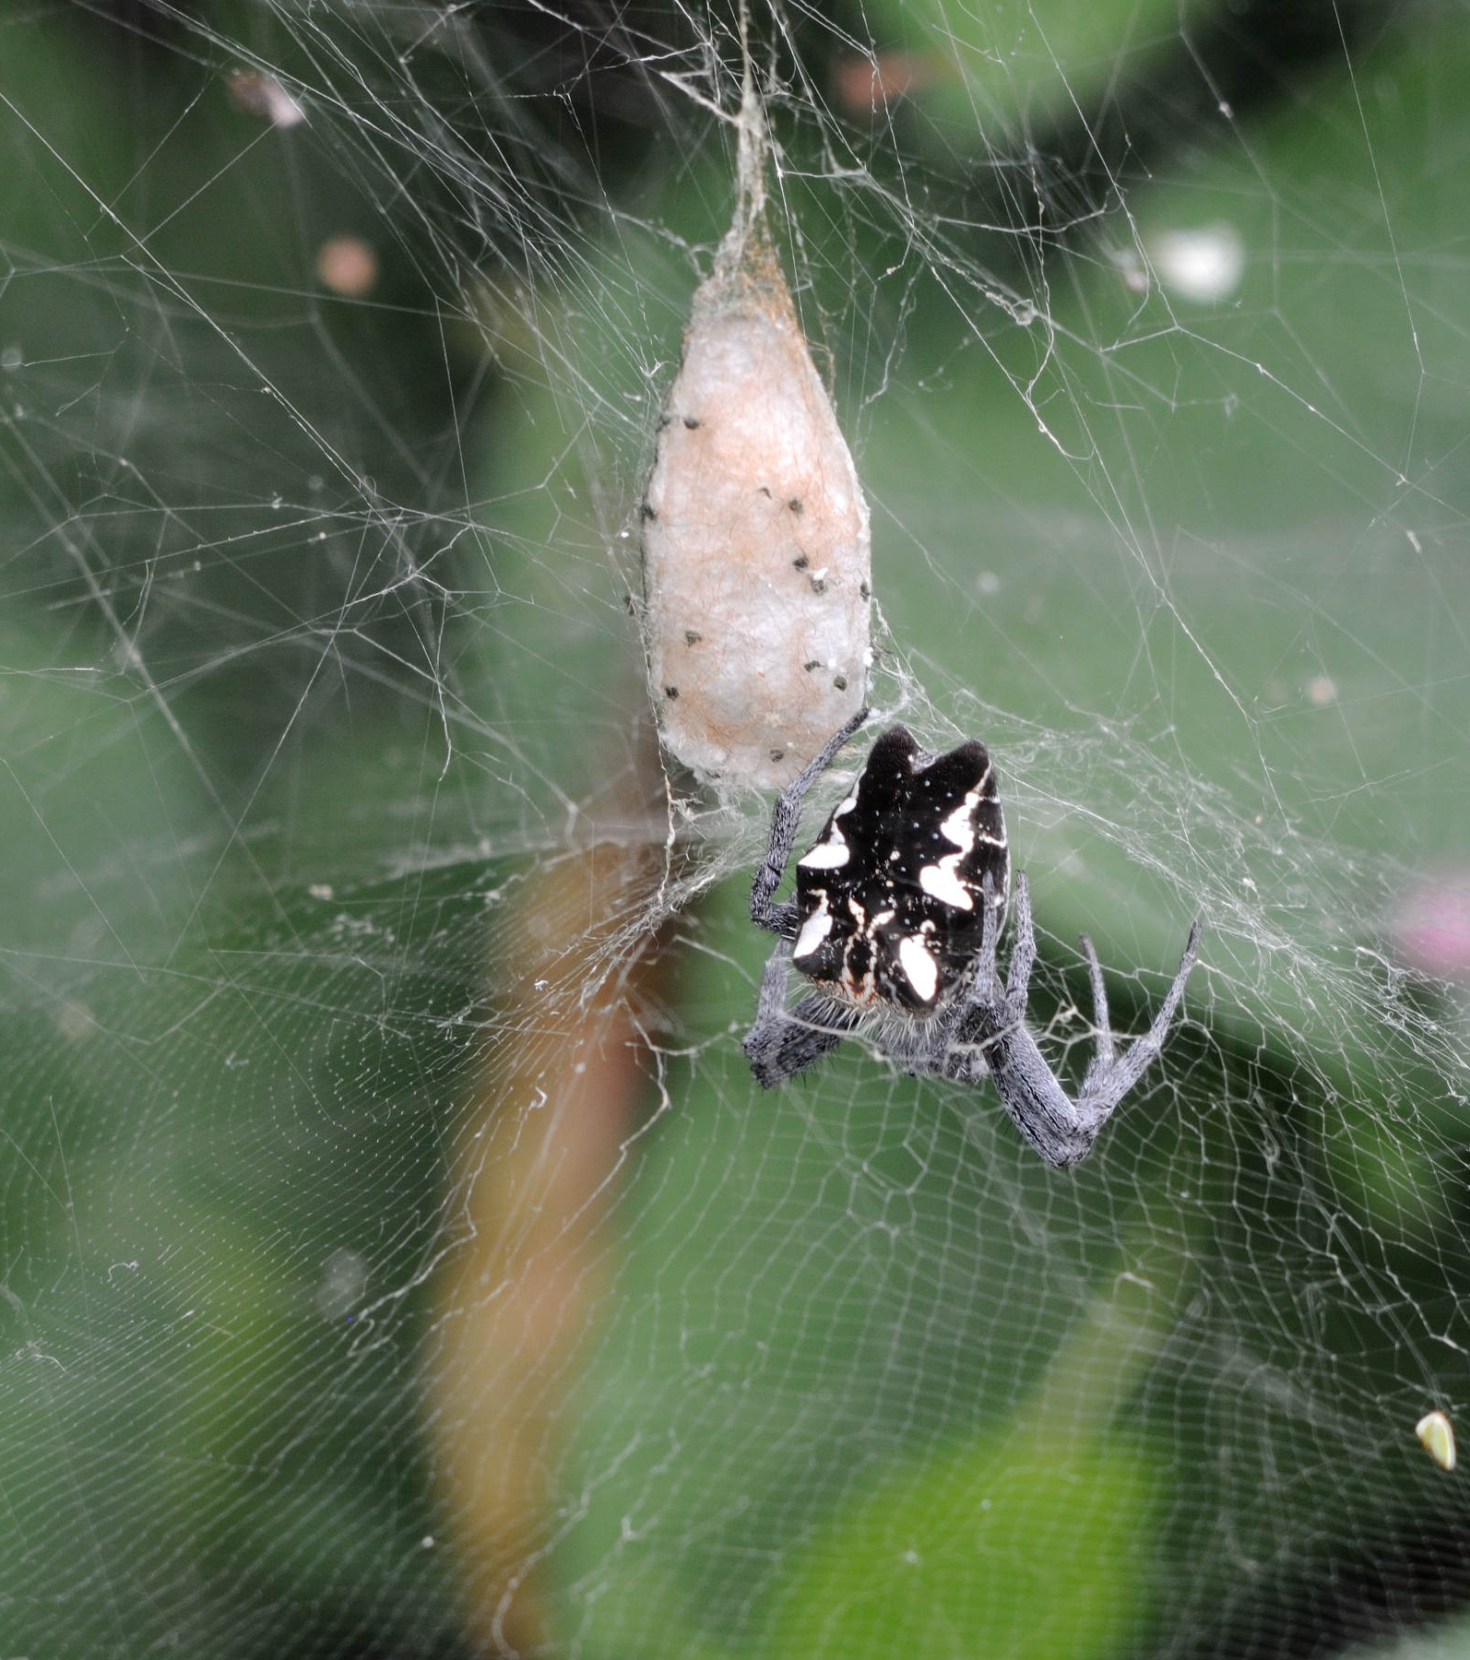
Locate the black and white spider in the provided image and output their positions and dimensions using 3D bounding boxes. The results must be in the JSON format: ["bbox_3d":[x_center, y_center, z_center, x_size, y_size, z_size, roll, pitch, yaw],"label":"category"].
[{"bbox_3d":[0.009,0.004,0.480,0.017,0.017,0.010,8,16,12],"label":"black and white spider"}]

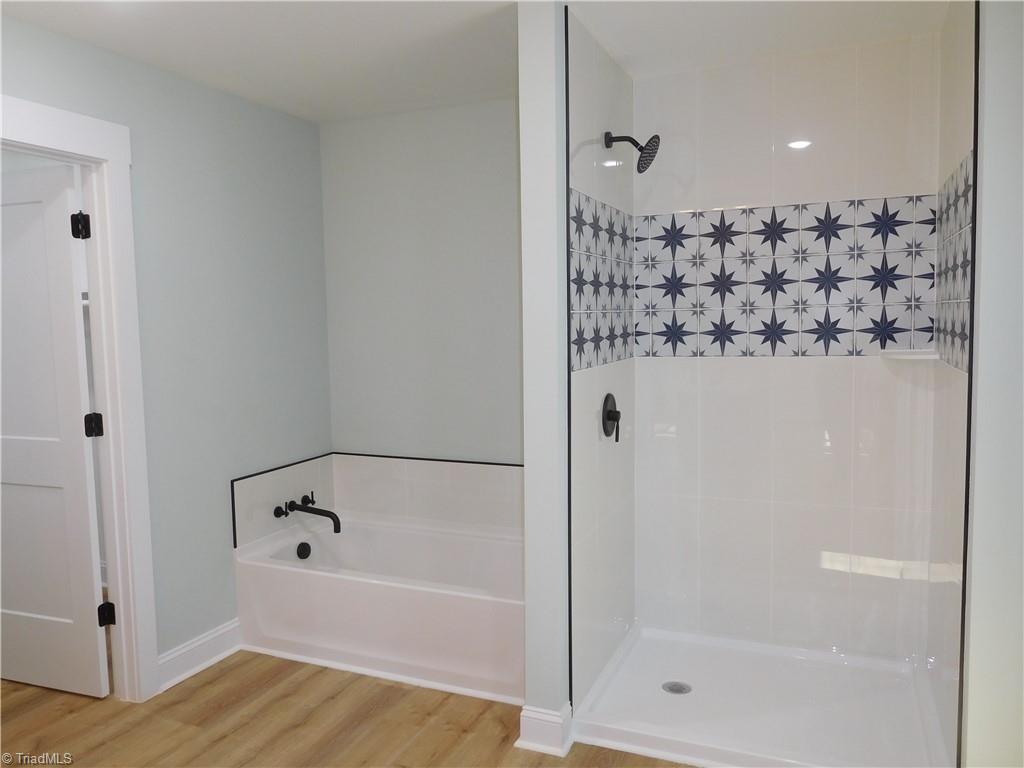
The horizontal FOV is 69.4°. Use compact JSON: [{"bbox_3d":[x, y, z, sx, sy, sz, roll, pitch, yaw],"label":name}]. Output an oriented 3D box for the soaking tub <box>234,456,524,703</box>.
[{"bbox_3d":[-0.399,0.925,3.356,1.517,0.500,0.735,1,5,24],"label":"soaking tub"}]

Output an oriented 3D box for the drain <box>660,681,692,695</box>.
[{"bbox_3d":[0.635,1.167,2.843,0.110,0.012,0.110,-1,5,0],"label":"drain"}]

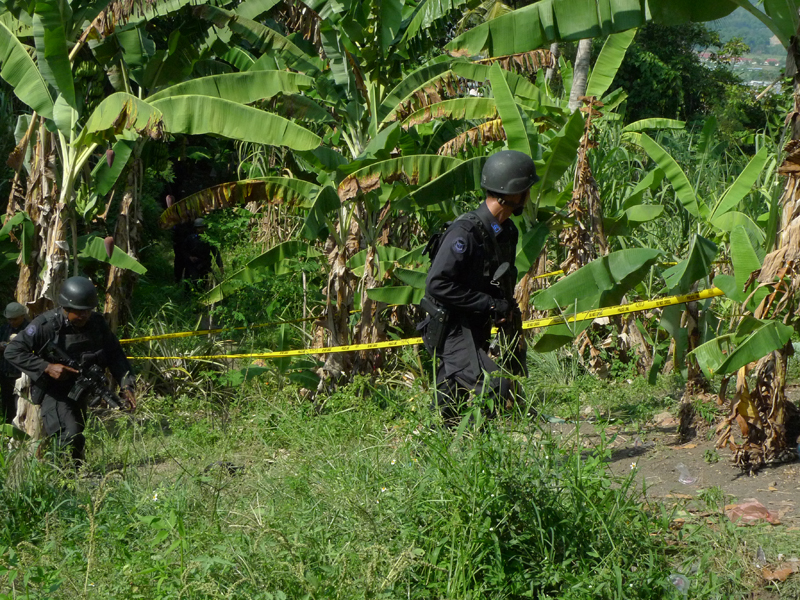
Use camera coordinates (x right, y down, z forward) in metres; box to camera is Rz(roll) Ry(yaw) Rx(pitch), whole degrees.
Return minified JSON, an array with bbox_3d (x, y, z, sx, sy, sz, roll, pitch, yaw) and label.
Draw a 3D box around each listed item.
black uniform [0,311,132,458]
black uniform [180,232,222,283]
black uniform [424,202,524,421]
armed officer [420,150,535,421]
[{"bbox_3d":[-2.164,0.617,8.600,0.760,1.150,0.500,-3,8,-25],"label":"black uniform"},{"bbox_3d":[-2.938,-0.407,19.500,0.600,1.300,0.450,-4,8,-30],"label":"black uniform"},{"bbox_3d":[0.377,0.114,6.670,0.520,1.250,0.580,2,7,13],"label":"black uniform"},{"bbox_3d":[0.406,0.013,6.650,0.600,1.550,0.620,2,7,13],"label":"armed officer"}]

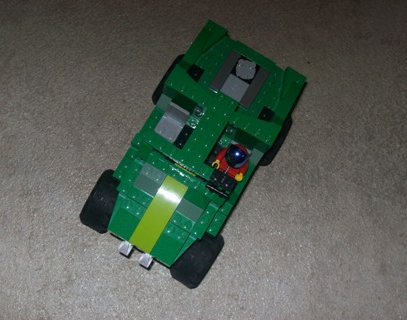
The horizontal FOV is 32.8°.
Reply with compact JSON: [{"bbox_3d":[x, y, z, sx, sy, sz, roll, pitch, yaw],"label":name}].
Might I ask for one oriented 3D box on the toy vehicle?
[{"bbox_3d":[-0.005,-0.006,0.476,0.096,0.085,0.169,31,78,0],"label":"toy vehicle"}]

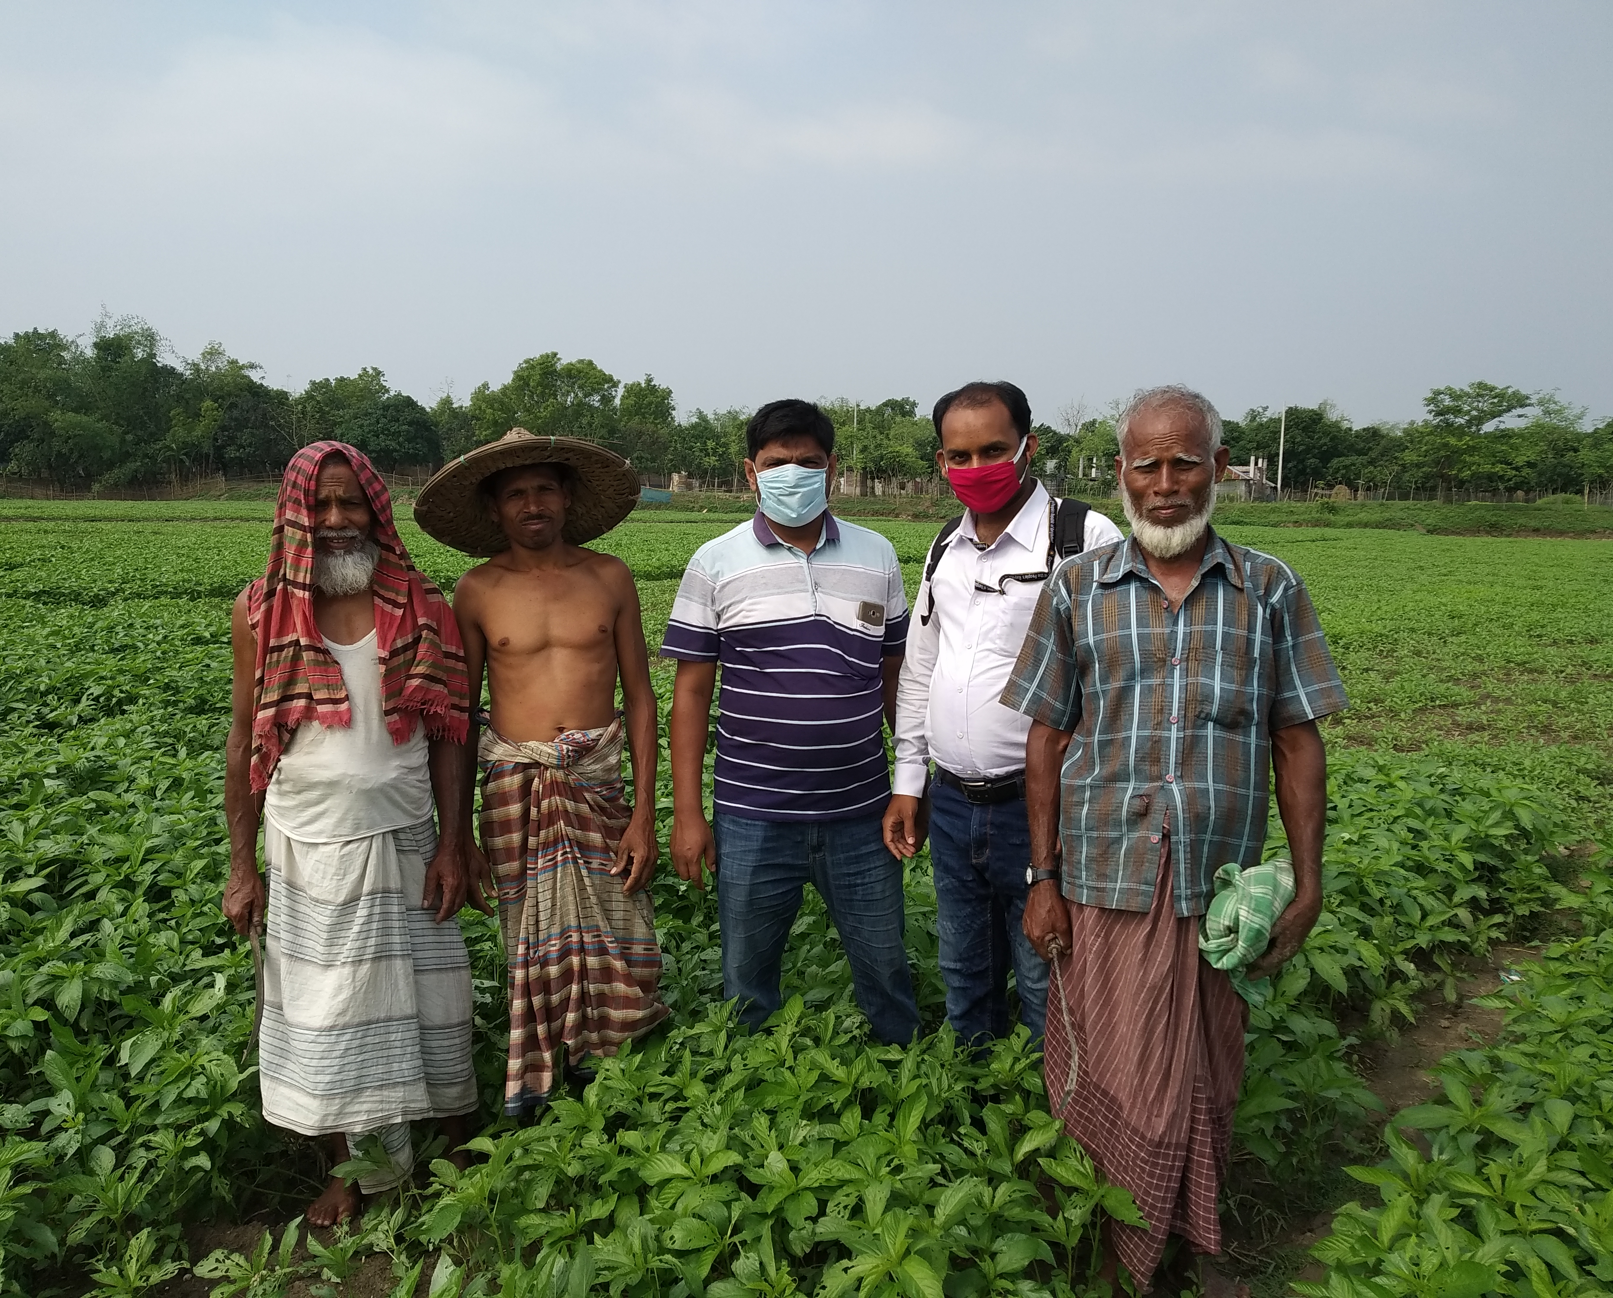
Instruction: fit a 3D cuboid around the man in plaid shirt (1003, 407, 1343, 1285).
[{"bbox_3d":[0.654,0.369,2.339,0.590,1.654,0.360,2,8,14],"label":"man in plaid shirt"}]

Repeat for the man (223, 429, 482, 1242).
[{"bbox_3d":[-0.918,0.373,2.632,0.500,1.568,0.360,-2,8,-17],"label":"man"}]

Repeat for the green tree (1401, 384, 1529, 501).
[{"bbox_3d":[37.690,-11.733,74.101,7.567,6.853,7.189,0,8,0],"label":"green tree"}]

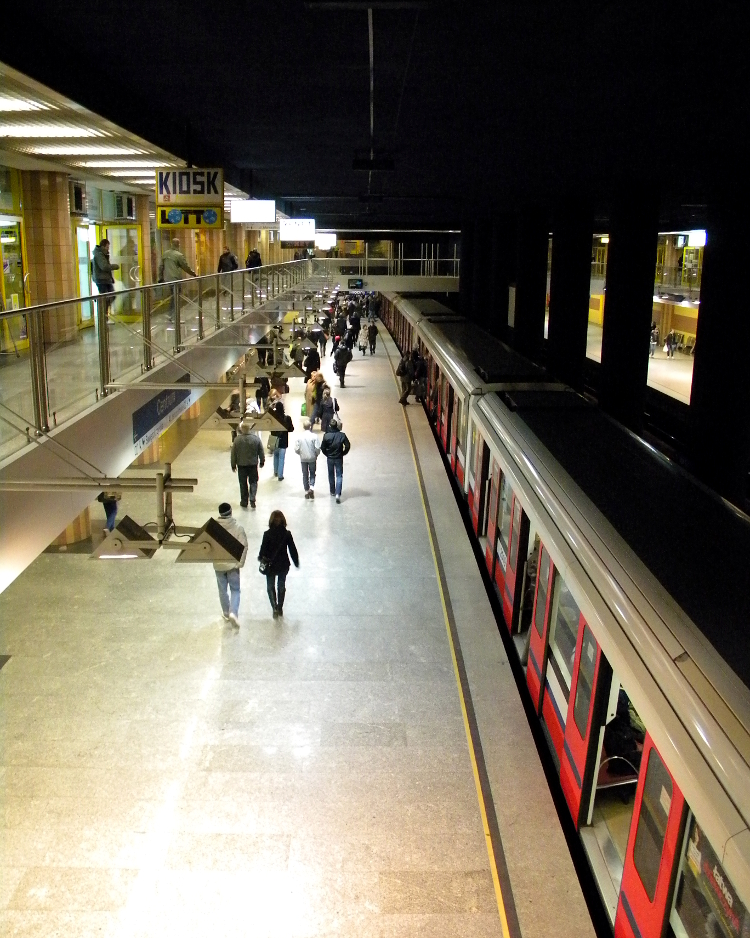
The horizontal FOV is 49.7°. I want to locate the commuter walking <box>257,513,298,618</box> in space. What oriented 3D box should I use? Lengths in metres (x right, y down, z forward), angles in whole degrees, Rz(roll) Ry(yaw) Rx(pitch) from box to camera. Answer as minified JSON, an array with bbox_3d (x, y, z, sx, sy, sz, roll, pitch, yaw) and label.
[{"bbox_3d":[-1.397,1.367,11.707,0.580,1.660,0.420,1,15,2],"label":"commuter walking"}]

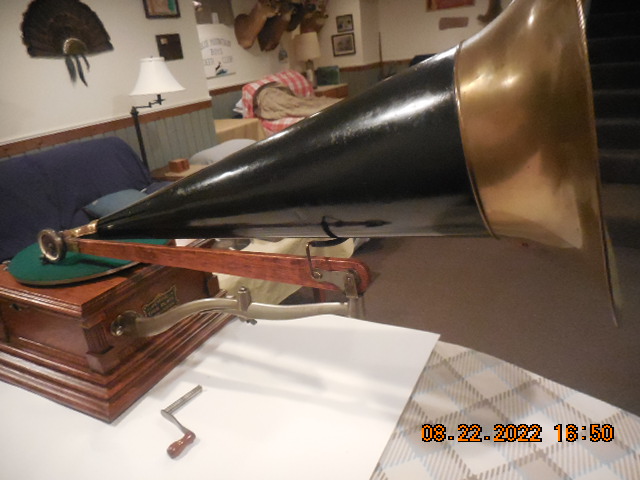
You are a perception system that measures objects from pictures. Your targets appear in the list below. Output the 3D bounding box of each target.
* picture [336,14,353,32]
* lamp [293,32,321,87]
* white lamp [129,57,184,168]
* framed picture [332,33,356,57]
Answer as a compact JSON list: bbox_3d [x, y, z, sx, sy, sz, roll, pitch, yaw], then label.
[{"bbox_3d":[0.384,-3.319,7.096,0.269,0.228,0.025,5,25,25],"label":"picture"},{"bbox_3d":[-0.156,-2.809,7.232,0.368,0.813,0.368,5,25,25],"label":"lamp"},{"bbox_3d":[-1.175,-0.650,3.468,0.528,1.351,0.399,-11,23,-12],"label":"white lamp"},{"bbox_3d":[0.371,-3.045,7.230,0.376,0.318,0.025,5,25,25],"label":"framed picture"}]

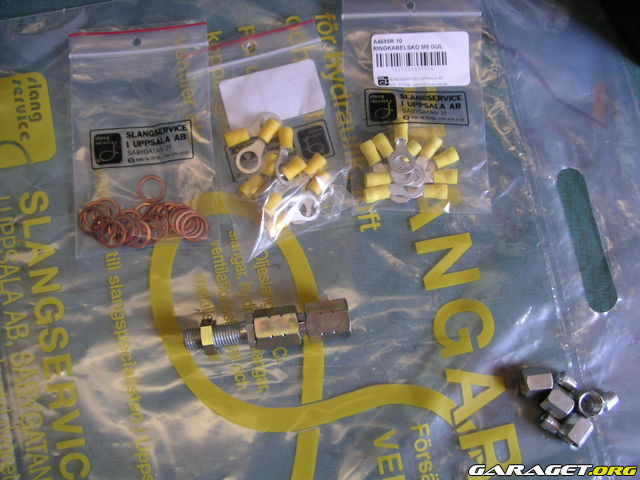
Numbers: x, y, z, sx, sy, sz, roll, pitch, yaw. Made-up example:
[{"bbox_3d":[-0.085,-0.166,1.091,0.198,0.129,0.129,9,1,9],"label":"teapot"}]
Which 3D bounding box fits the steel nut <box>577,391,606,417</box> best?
[{"bbox_3d":[0.145,0.088,0.381,0.015,0.014,0.015,0,80,6],"label":"steel nut"}]

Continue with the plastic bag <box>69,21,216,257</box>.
[{"bbox_3d":[-0.103,-0.060,0.403,0.081,0.008,0.134,-4,83,-1],"label":"plastic bag"}]

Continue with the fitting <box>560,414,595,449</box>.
[{"bbox_3d":[0.139,0.103,0.380,0.016,0.014,0.014,35,84,4],"label":"fitting"}]

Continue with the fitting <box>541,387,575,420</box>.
[{"bbox_3d":[0.129,0.088,0.381,0.014,0.014,0.016,35,84,4],"label":"fitting"}]

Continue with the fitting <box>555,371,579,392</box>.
[{"bbox_3d":[0.133,0.076,0.378,0.010,0.008,0.008,34,82,7],"label":"fitting"}]

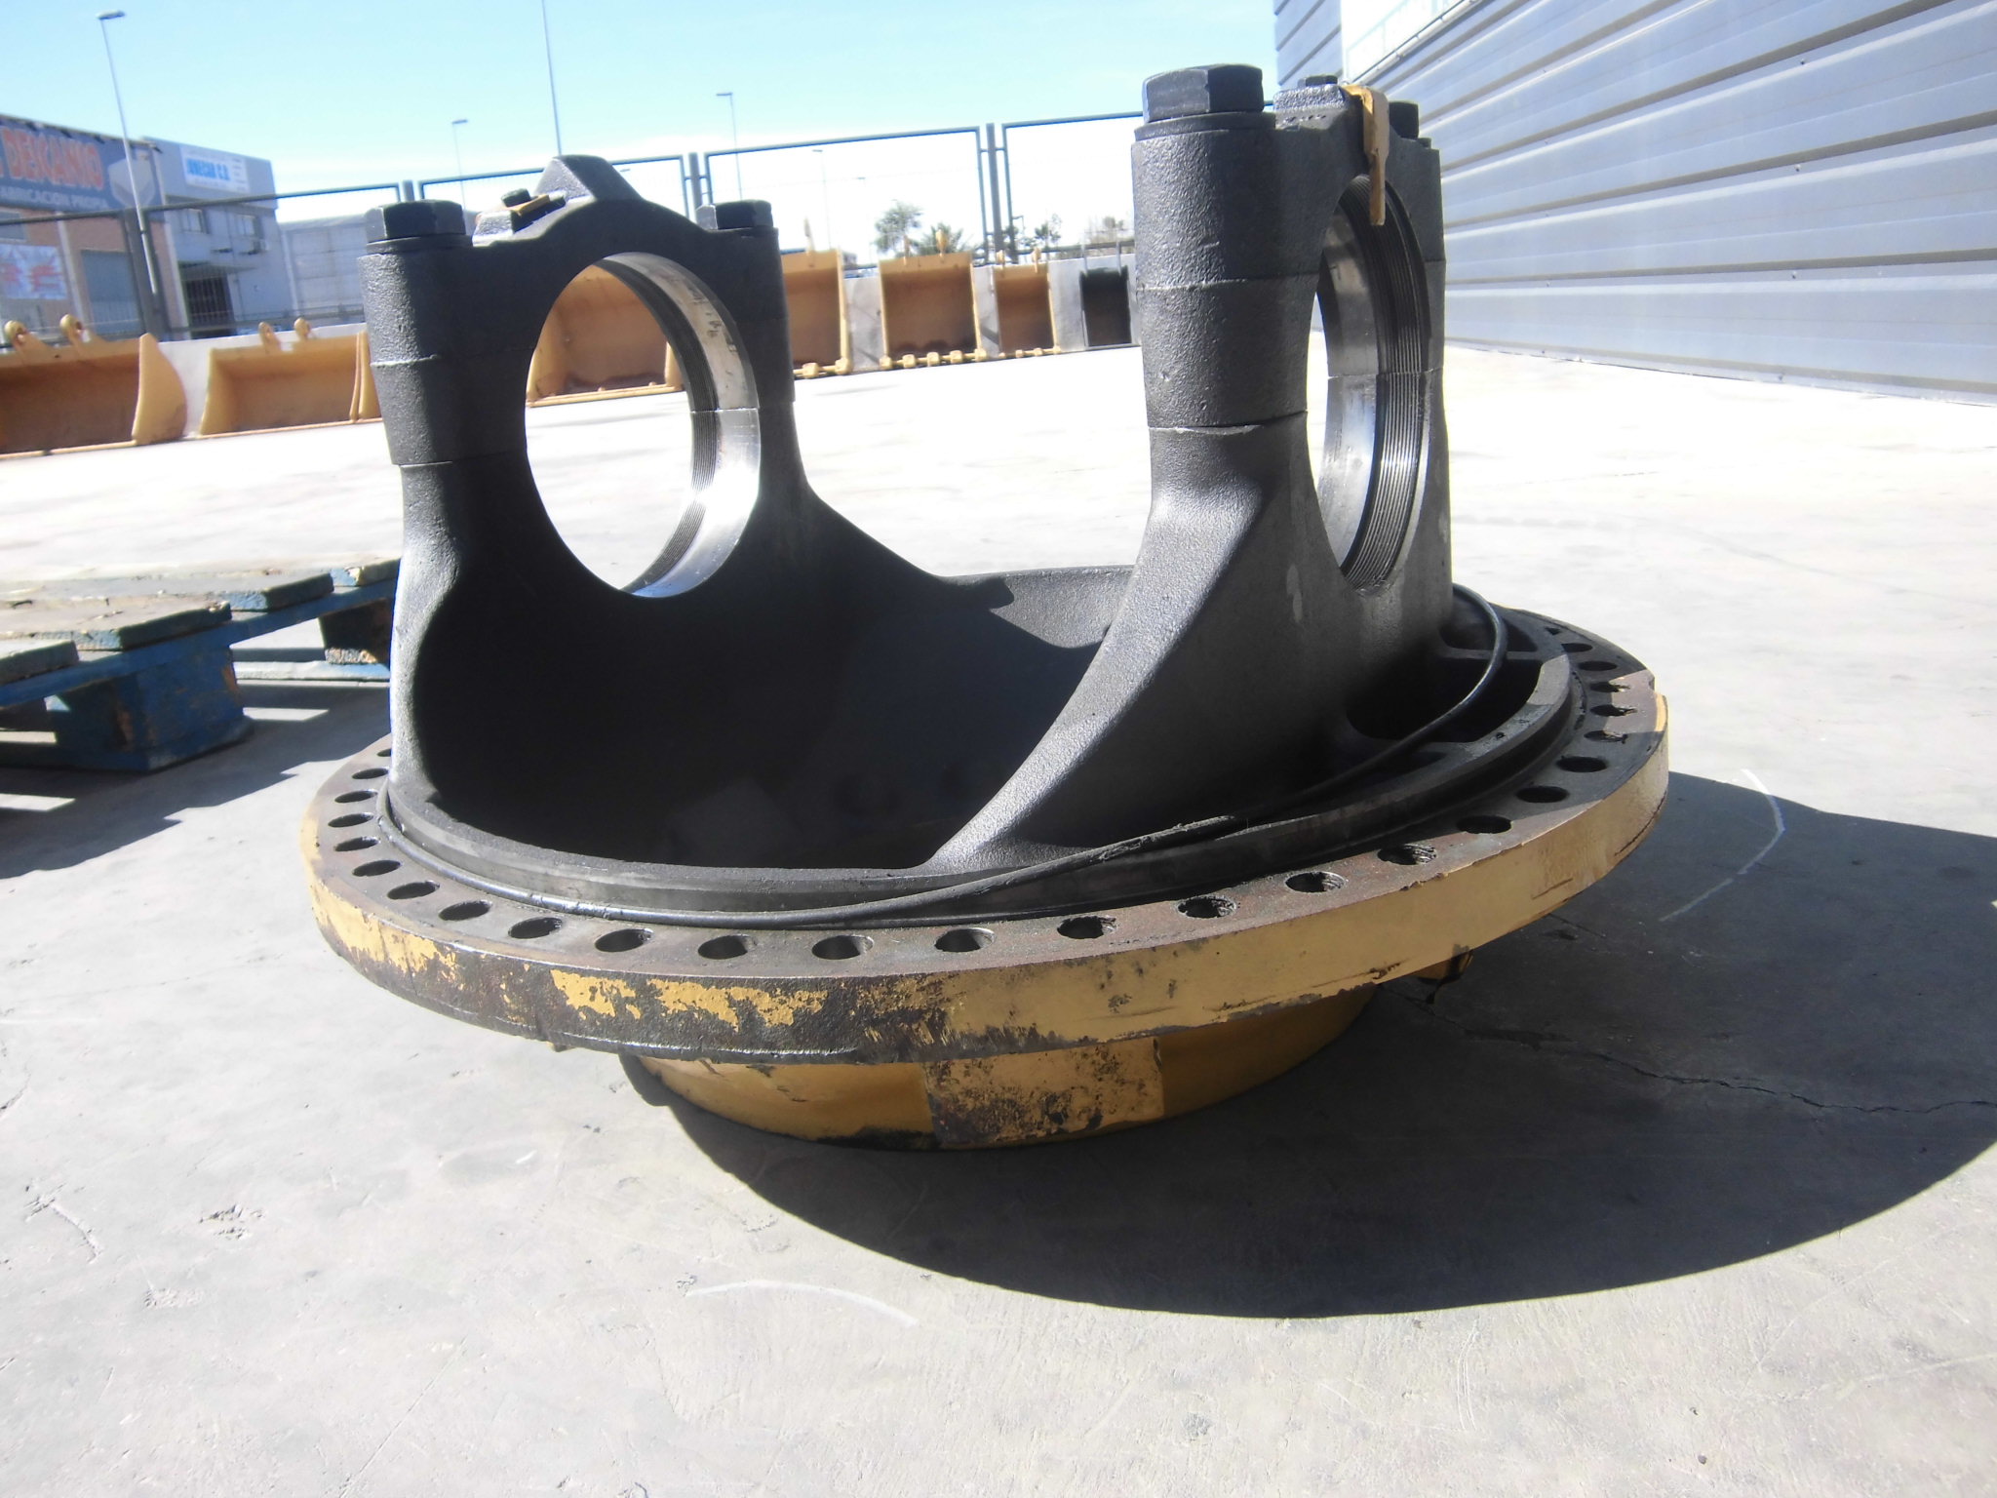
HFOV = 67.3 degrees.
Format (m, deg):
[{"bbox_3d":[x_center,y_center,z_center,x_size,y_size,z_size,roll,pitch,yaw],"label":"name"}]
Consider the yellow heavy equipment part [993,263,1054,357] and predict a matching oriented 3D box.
[{"bbox_3d":[0.231,-4.069,13.752,0.552,0.900,0.680,-4,16,3],"label":"yellow heavy equipment part"}]

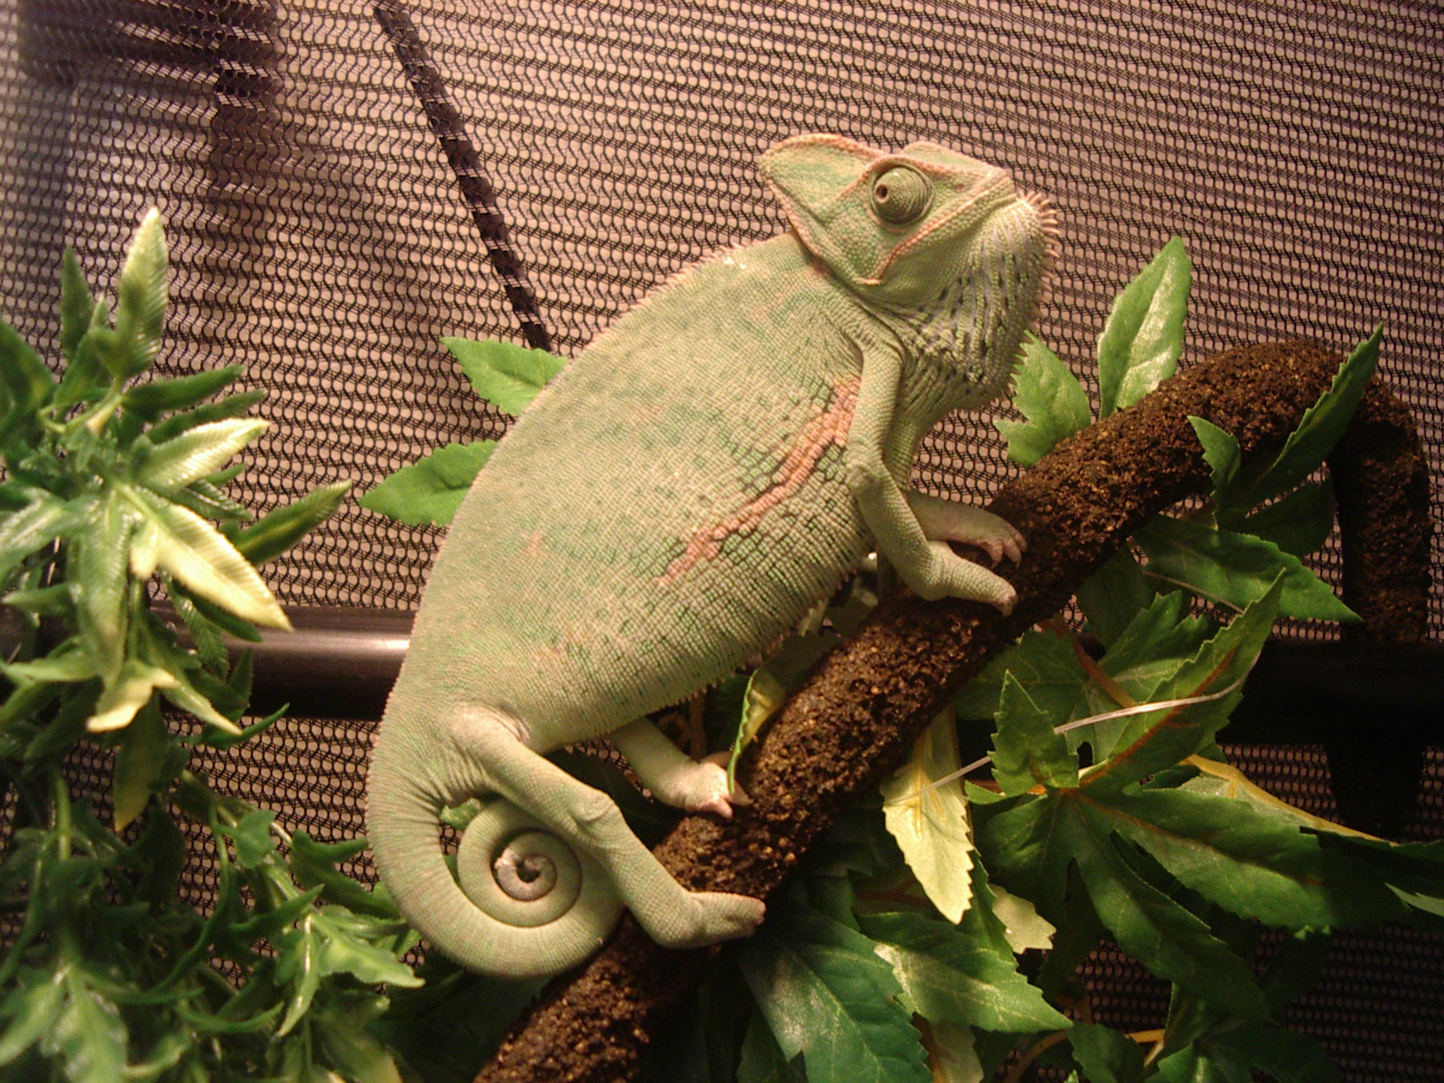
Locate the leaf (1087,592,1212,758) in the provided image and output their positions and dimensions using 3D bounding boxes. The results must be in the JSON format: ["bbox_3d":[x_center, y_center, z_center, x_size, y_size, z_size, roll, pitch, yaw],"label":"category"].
[{"bbox_3d":[0.100,0.031,0.368,0.028,0.042,0.014,37,-8,13],"label":"leaf"}]

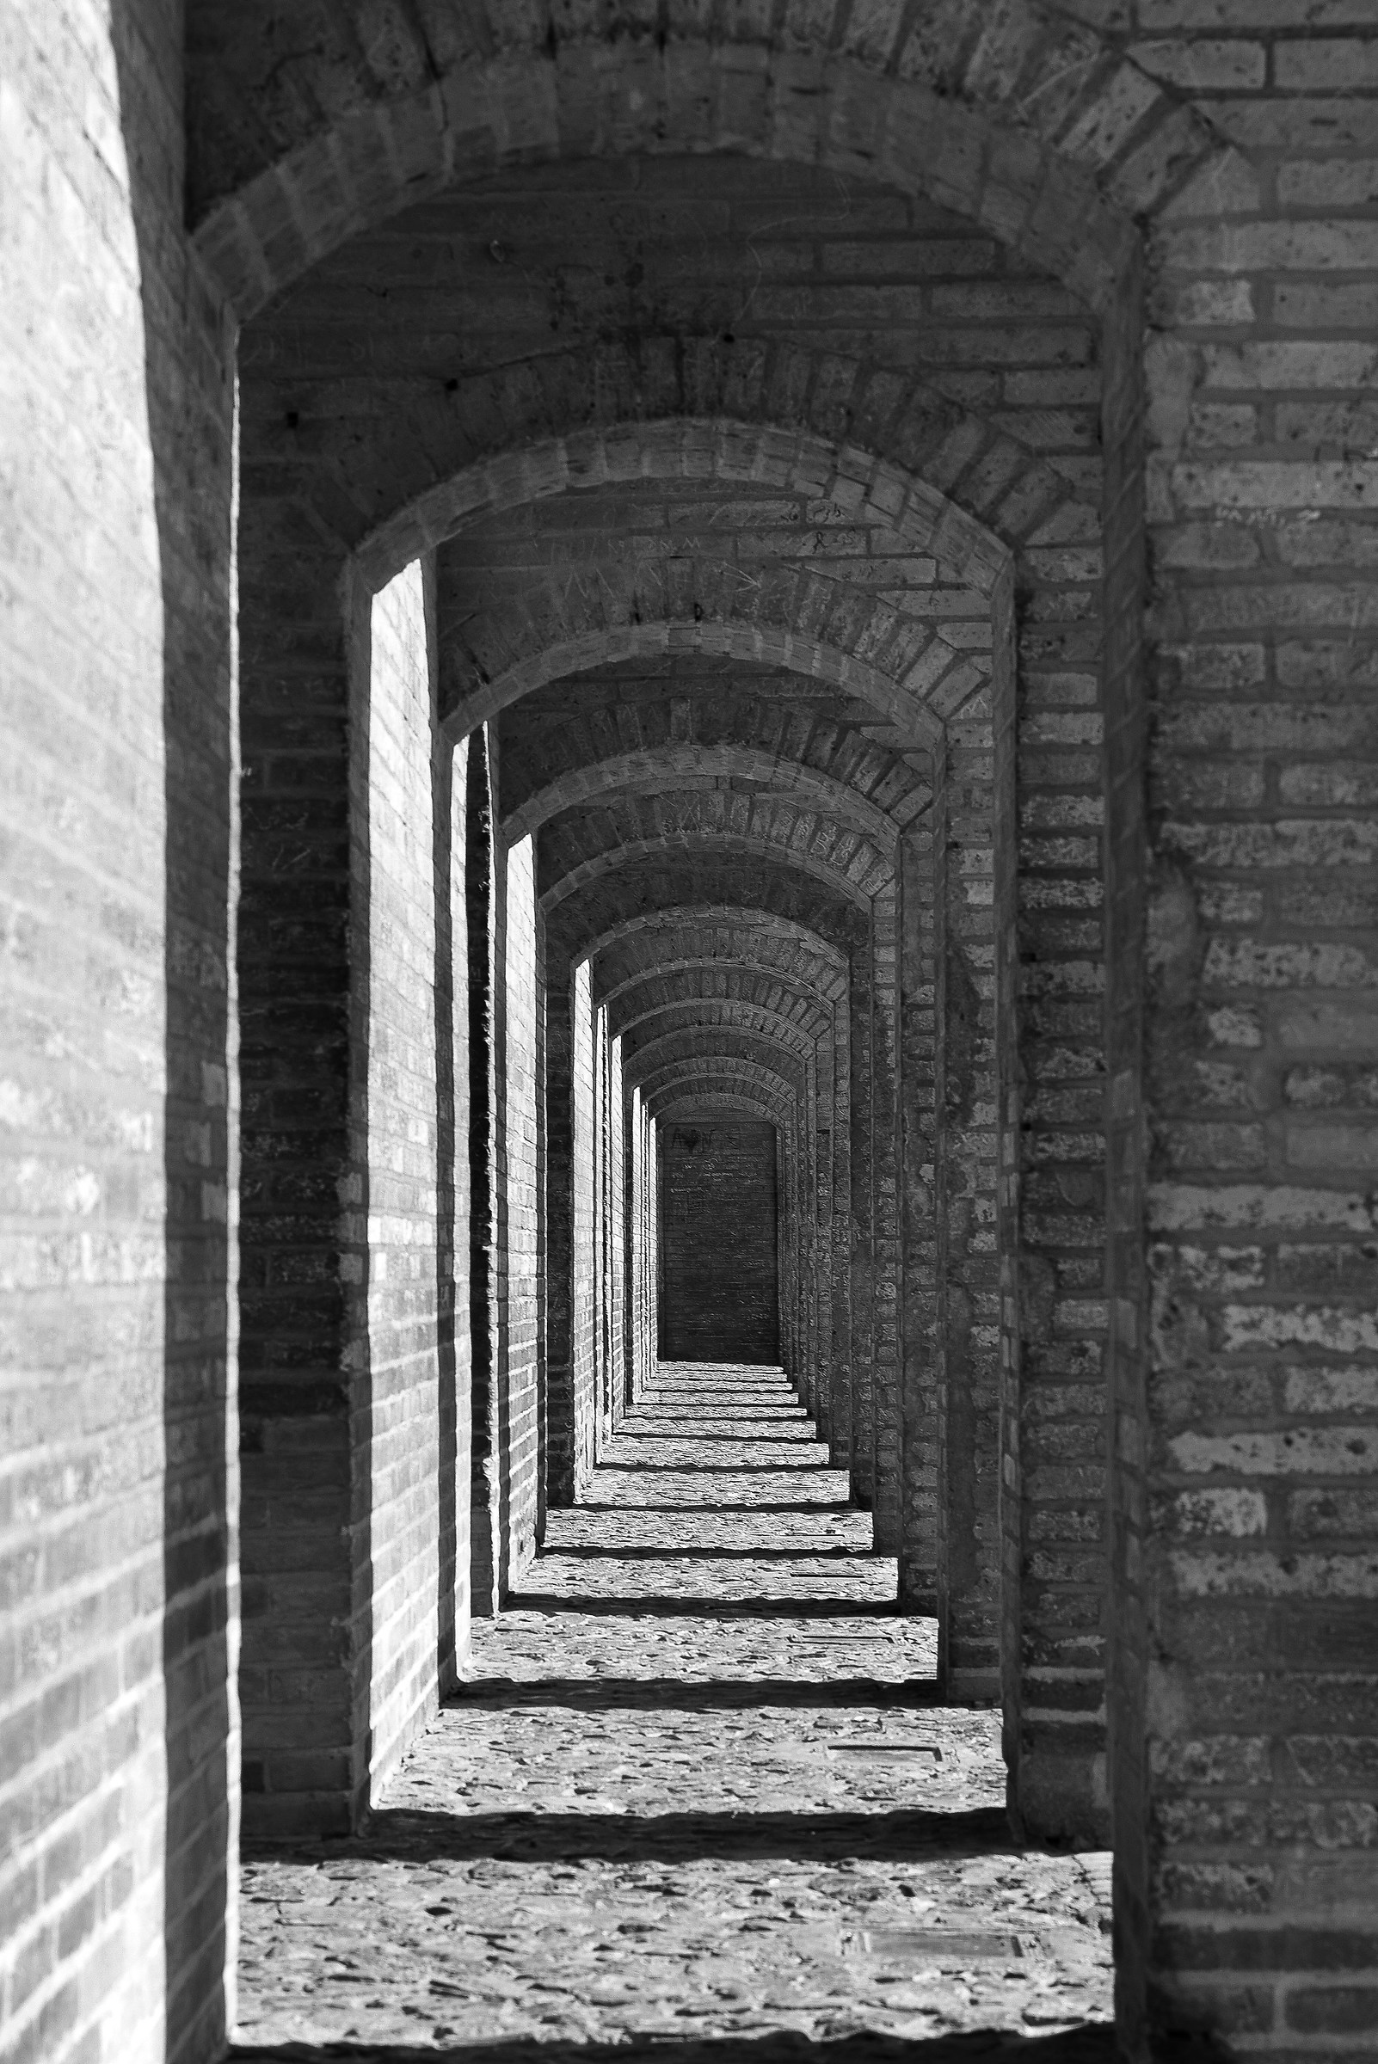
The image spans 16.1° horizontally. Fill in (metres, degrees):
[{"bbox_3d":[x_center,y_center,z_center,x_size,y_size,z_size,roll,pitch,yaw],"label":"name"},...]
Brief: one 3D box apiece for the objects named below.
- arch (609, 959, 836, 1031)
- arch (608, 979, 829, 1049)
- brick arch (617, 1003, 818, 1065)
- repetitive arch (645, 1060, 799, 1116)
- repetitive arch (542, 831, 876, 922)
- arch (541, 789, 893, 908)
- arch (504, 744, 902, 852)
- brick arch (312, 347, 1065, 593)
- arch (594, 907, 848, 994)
[{"bbox_3d":[0.163,-0.198,26.625,1.275,0.375,0.812,0,-3,0],"label":"arch"},{"bbox_3d":[0.174,-0.108,27.583,1.255,0.361,0.598,0,-3,0],"label":"arch"},{"bbox_3d":[0.193,0.014,30.951,1.273,0.396,0.598,0,-3,0],"label":"brick arch"},{"bbox_3d":[0.254,0.417,38.371,1.222,0.365,0.598,0,-3,0],"label":"repetitive arch"},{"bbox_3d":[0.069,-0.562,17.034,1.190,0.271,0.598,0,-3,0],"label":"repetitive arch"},{"bbox_3d":[0.096,-0.674,18.500,1.338,0.400,0.750,0,-3,0],"label":"arch"},{"bbox_3d":[0.035,-0.734,15.437,1.250,0.300,0.750,0,-3,0],"label":"arch"},{"bbox_3d":[0.001,-0.988,8.705,1.296,0.364,0.598,0,-3,0],"label":"brick arch"},{"bbox_3d":[0.126,-0.384,23.000,1.250,0.375,0.812,0,-3,0],"label":"arch"}]

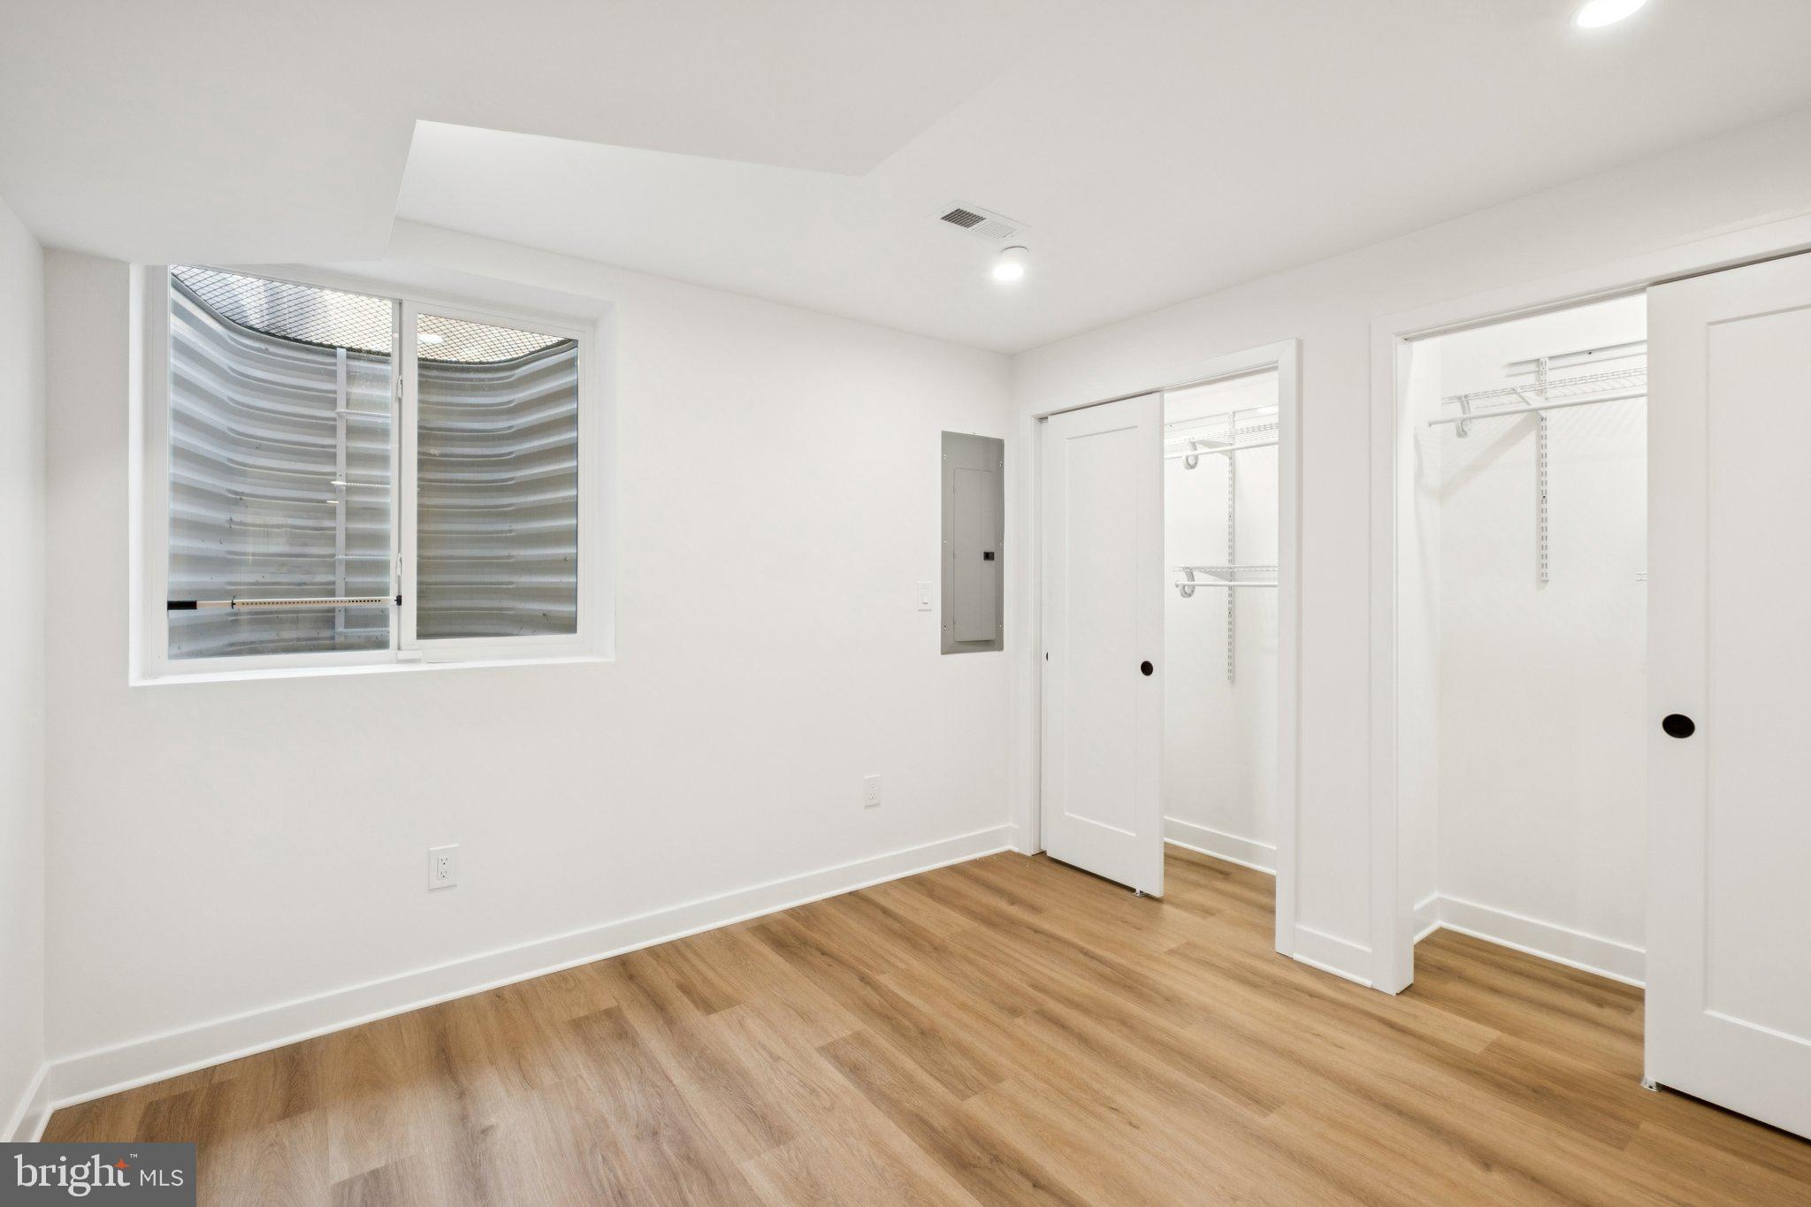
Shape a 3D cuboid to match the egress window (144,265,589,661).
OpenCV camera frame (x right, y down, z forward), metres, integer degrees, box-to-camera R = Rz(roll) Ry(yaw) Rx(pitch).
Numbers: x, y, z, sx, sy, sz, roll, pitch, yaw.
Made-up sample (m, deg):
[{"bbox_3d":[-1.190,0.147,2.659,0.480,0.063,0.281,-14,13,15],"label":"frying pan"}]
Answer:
[{"bbox_3d":[-1.611,-0.419,2.433,1.160,1.200,0.100,0,0,-37],"label":"egress window"}]

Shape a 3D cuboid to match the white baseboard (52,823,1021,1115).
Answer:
[{"bbox_3d":[-0.782,1.183,2.818,3.250,0.116,0.018,0,0,-37],"label":"white baseboard"}]

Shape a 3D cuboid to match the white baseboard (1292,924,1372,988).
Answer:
[{"bbox_3d":[1.443,1.189,2.556,0.018,0.116,0.250,0,0,-37],"label":"white baseboard"}]

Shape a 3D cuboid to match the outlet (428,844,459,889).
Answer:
[{"bbox_3d":[-1.431,0.817,2.337,0.076,0.122,0.008,0,0,-37],"label":"outlet"}]

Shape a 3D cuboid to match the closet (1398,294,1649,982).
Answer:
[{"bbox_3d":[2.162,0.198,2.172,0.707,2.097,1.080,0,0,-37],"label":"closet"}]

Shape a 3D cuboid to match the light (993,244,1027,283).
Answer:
[{"bbox_3d":[0.385,-1.234,2.789,0.120,0.030,0.120,0,0,-37],"label":"light"}]

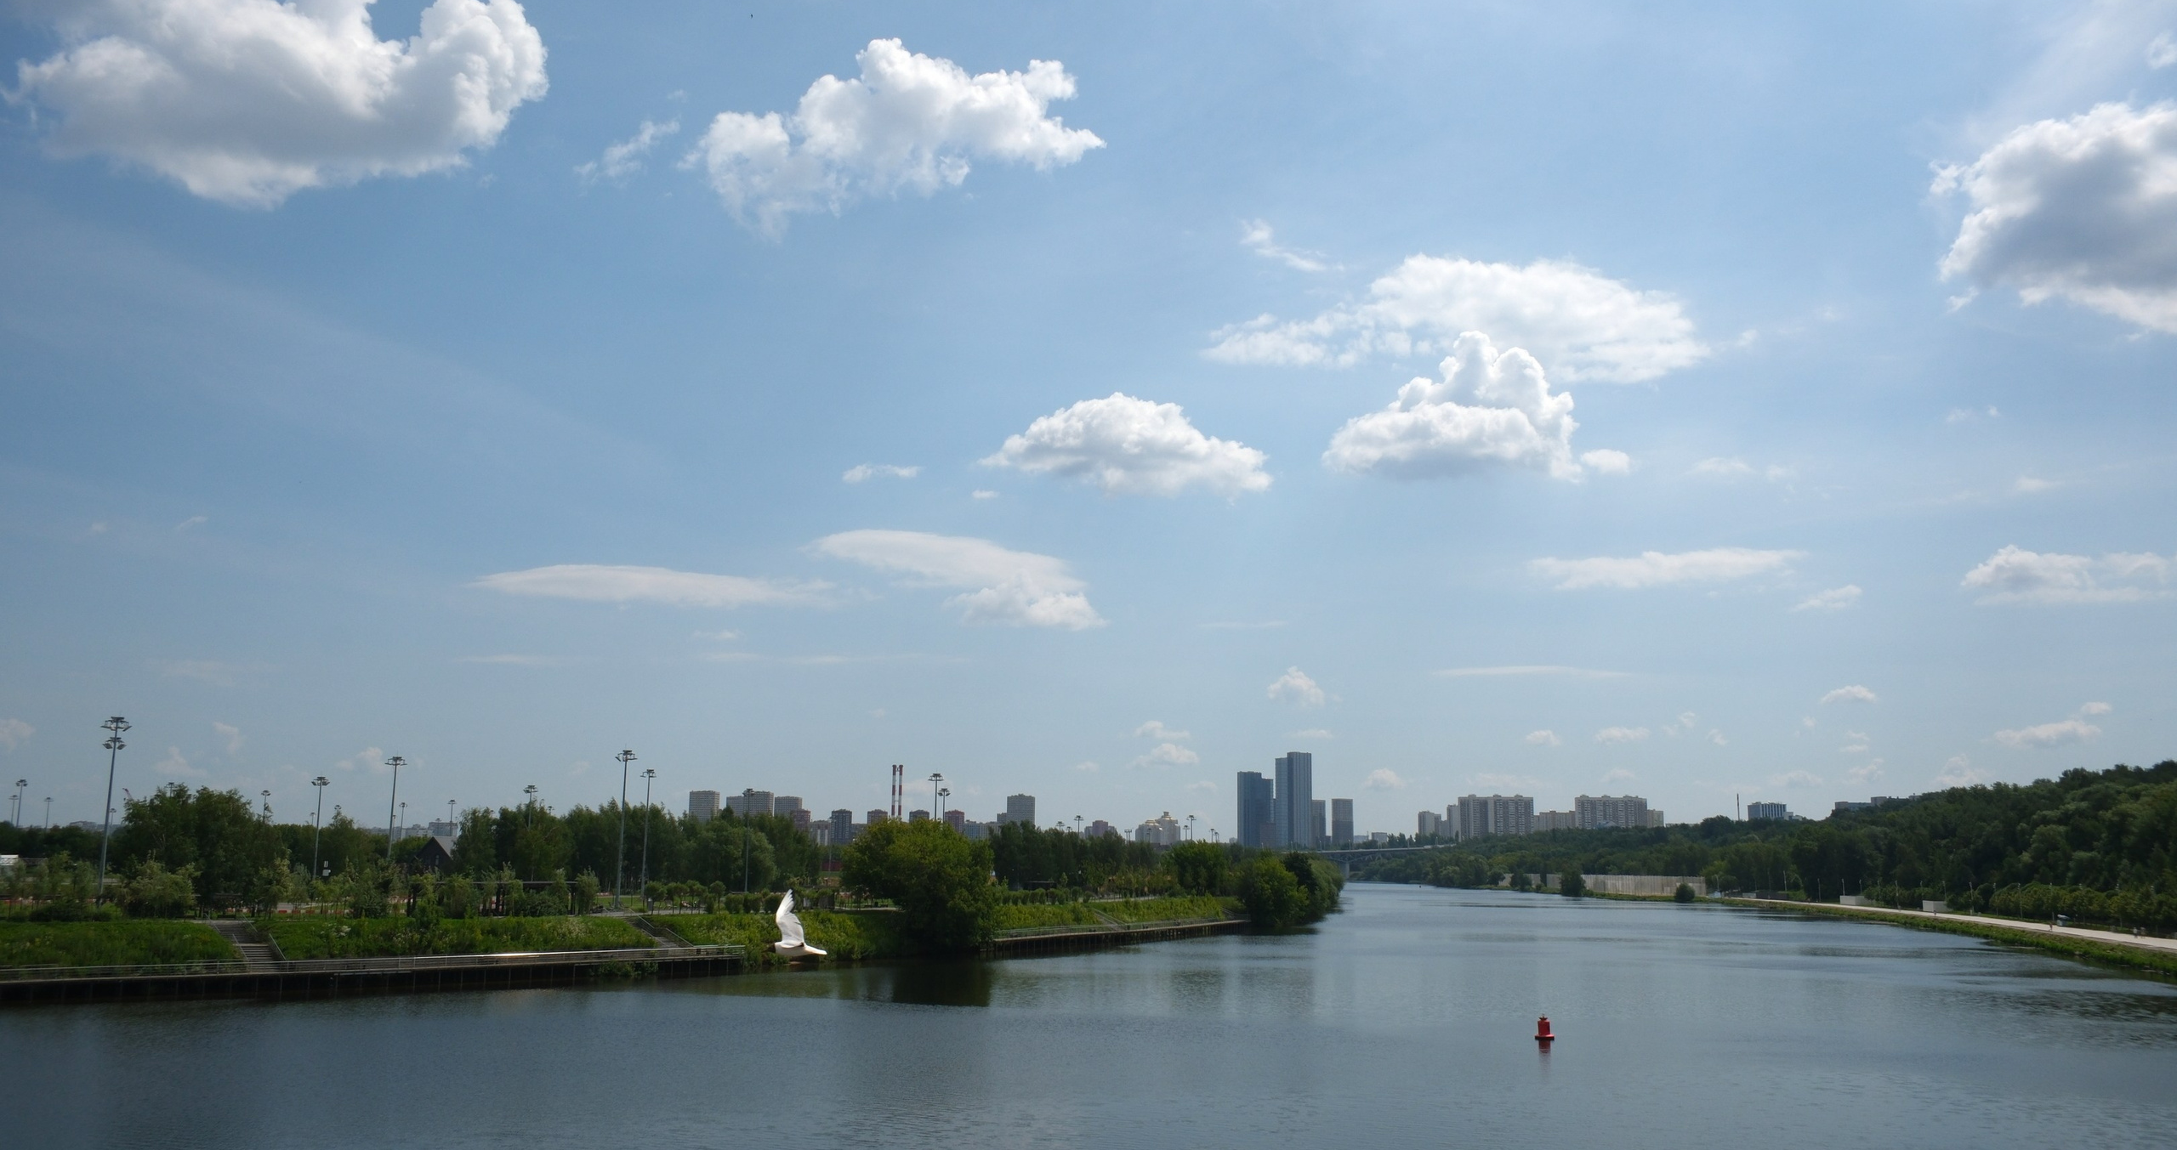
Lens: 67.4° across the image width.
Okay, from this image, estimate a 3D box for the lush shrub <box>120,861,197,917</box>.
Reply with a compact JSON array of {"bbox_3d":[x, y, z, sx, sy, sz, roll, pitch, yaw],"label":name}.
[{"bbox_3d":[-99.335,33.702,174.636,8.186,6.094,6.500,6,-11,-29],"label":"lush shrub"}]

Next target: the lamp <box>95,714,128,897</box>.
[{"bbox_3d":[-126.786,30.589,210.878,3.800,24.300,3.800,6,-12,-30],"label":"lamp"}]

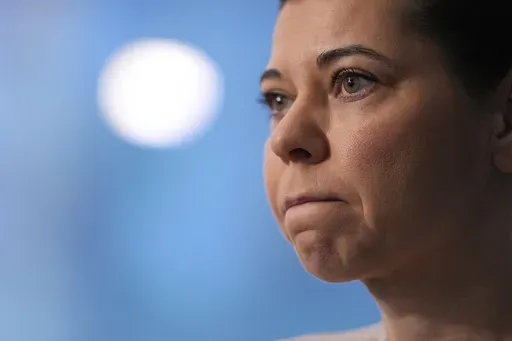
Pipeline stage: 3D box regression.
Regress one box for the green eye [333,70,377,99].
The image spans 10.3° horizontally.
[{"bbox_3d":[0.059,-0.051,1.700,0.028,0.015,0.015,-11,-12,40],"label":"green eye"}]

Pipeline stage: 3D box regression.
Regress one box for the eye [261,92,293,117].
[{"bbox_3d":[0.014,-0.041,1.745,0.015,0.015,0.028,5,-13,-42],"label":"eye"}]

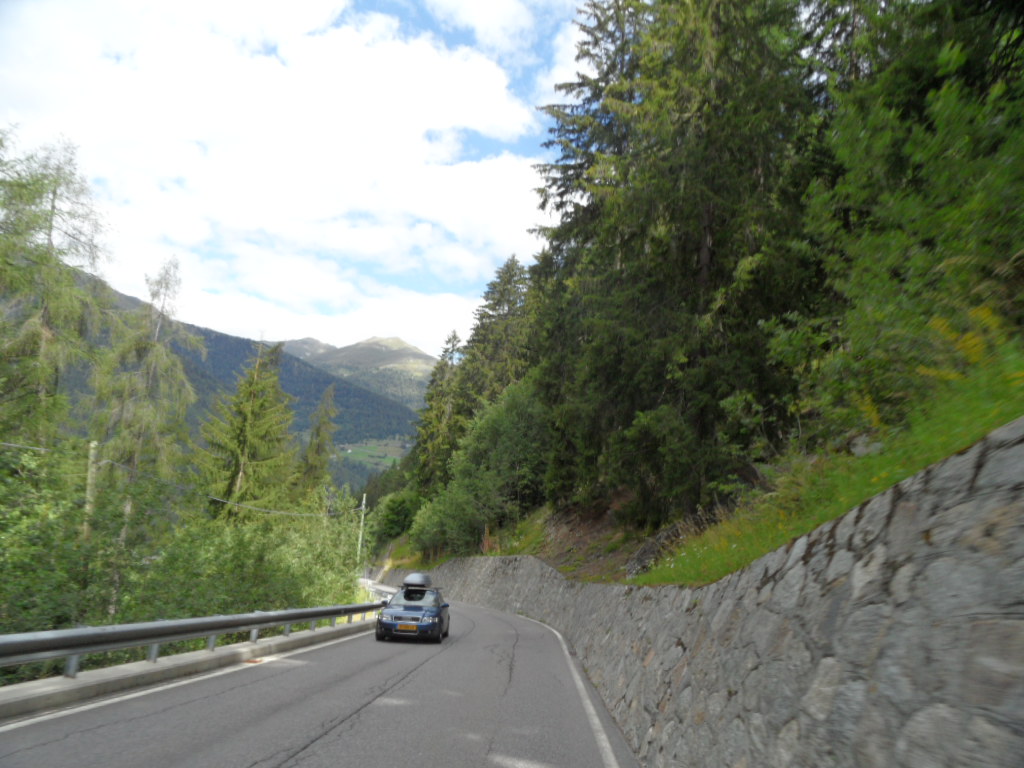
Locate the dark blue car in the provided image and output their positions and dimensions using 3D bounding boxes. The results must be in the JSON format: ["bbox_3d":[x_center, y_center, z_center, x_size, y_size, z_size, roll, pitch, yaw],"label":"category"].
[{"bbox_3d":[-2.788,6.595,21.105,1.810,1.830,4.550,2,-16,-1],"label":"dark blue car"}]

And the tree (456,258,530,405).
[{"bbox_3d":[-0.875,-1.994,54.000,6.000,16.400,6.000,2,-13,0],"label":"tree"}]

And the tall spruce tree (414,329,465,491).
[{"bbox_3d":[-6.852,3.421,70.000,5.200,17.800,5.200,2,-13,0],"label":"tall spruce tree"}]

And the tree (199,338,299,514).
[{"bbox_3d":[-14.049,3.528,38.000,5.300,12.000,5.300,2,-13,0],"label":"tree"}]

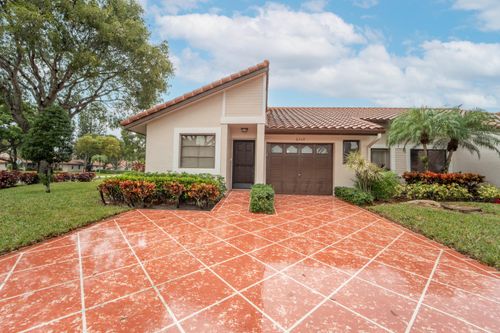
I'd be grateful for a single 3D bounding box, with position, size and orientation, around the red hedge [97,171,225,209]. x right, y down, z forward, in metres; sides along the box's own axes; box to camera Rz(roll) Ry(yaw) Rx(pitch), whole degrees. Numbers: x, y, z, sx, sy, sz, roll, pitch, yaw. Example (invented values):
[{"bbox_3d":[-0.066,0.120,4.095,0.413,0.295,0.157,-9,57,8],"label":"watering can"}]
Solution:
[{"bbox_3d":[-2.360,0.660,5.550,3.200,0.840,1.200,1,-1,0],"label":"red hedge"}]

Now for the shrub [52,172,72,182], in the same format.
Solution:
[{"bbox_3d":[-13.000,0.770,13.500,1.150,0.720,1.050,1,-1,0],"label":"shrub"}]

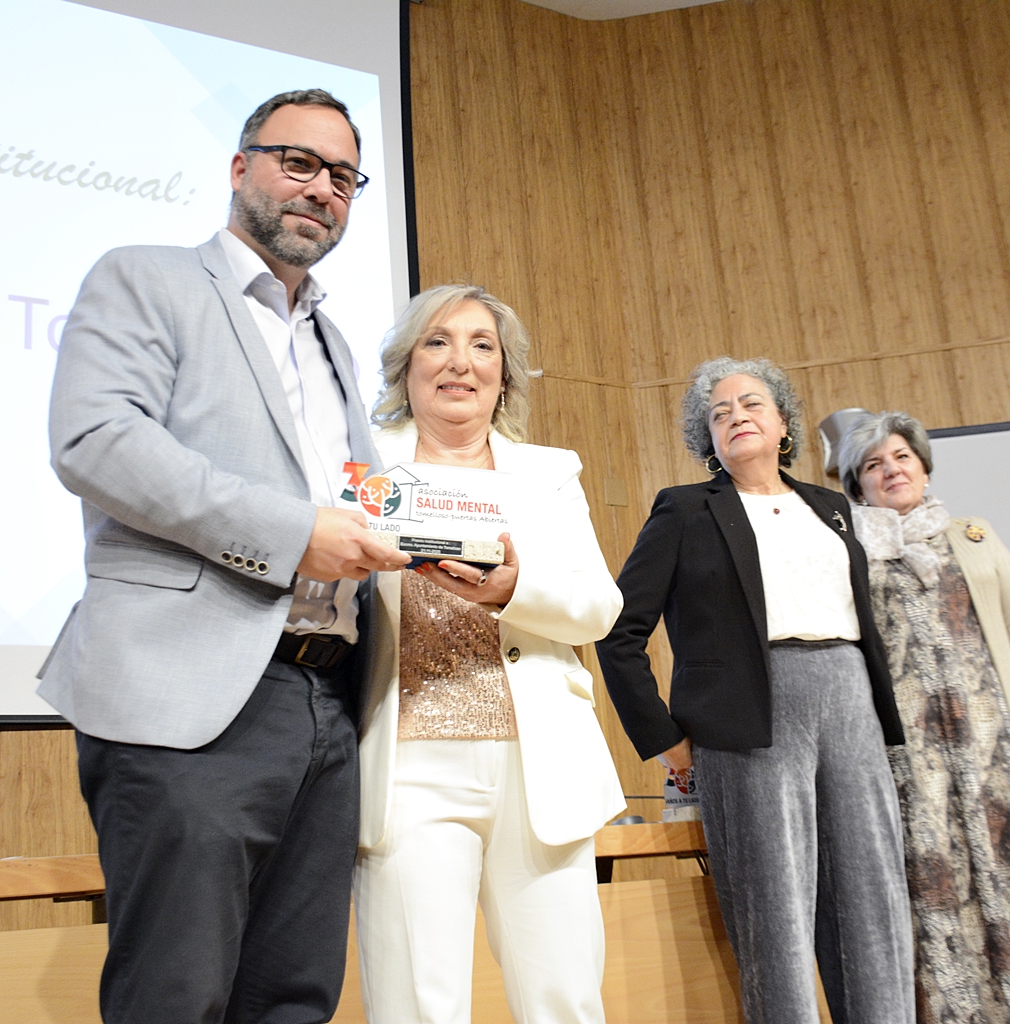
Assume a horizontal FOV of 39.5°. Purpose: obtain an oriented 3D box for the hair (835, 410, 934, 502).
[{"bbox_3d":[0.862,-0.125,3.200,0.200,0.205,0.210,-10,-16,18],"label":"hair"}]

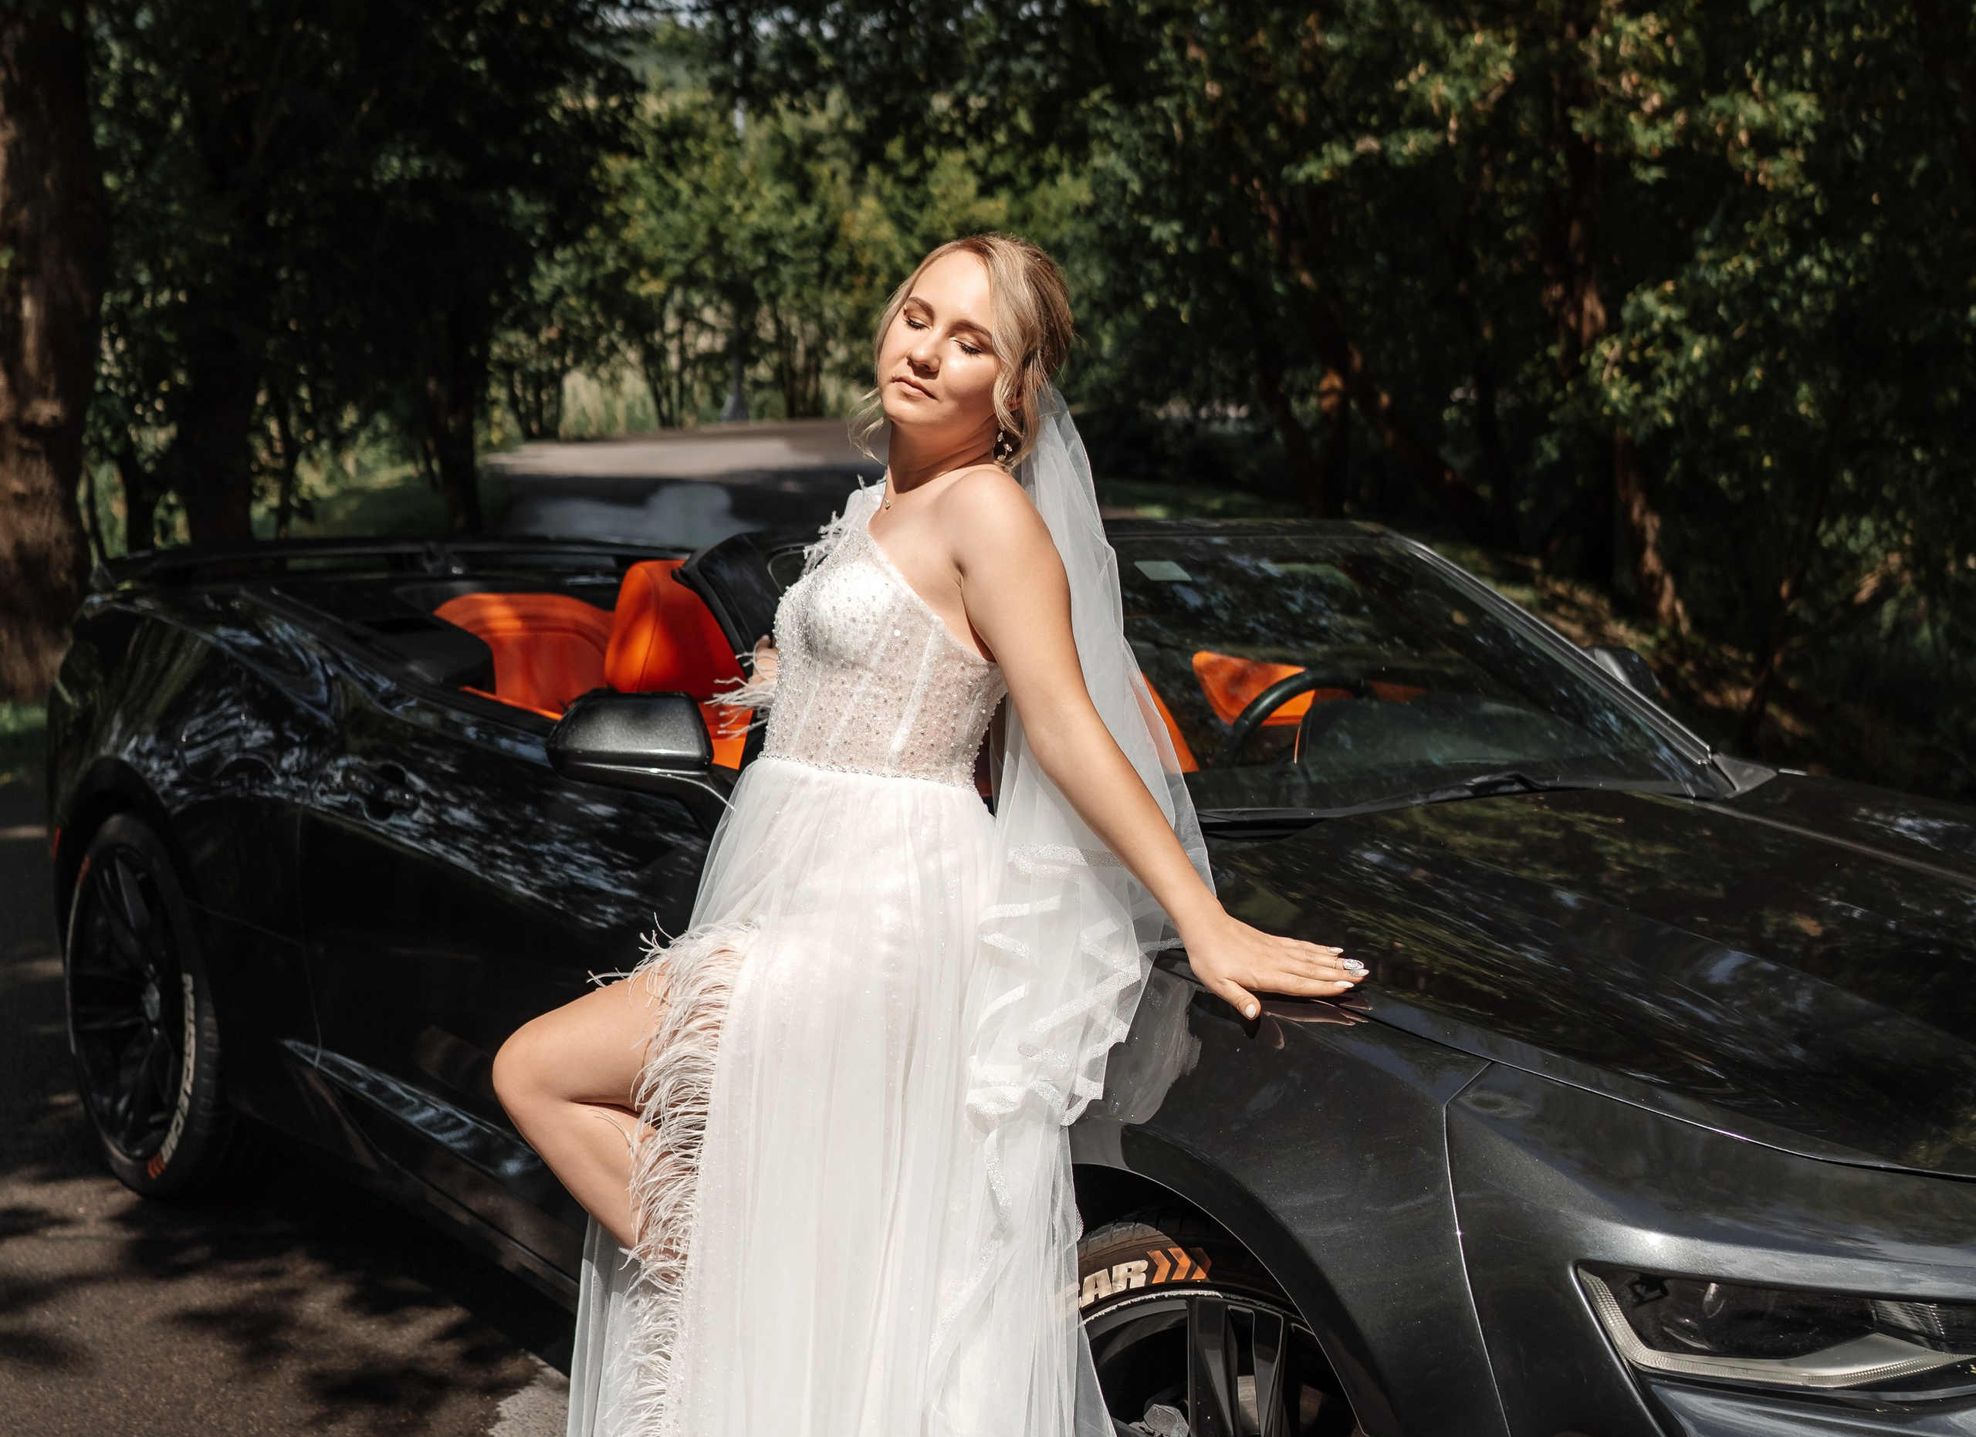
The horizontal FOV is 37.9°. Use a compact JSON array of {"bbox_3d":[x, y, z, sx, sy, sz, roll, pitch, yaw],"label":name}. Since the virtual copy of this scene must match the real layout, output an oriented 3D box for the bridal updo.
[{"bbox_3d":[-0.017,-0.378,2.930,0.180,0.225,0.210,17,3,34],"label":"bridal updo"}]

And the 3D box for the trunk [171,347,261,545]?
[{"bbox_3d":[-4.283,-1.421,16.000,0.450,1.450,0.450,1,7,0],"label":"trunk"}]

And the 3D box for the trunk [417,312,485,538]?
[{"bbox_3d":[-3.730,-2.033,20.000,0.420,1.600,0.420,1,7,0],"label":"trunk"}]

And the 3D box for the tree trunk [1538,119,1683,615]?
[{"bbox_3d":[3.473,-1.948,16.000,0.700,2.850,0.550,1,7,0],"label":"tree trunk"}]

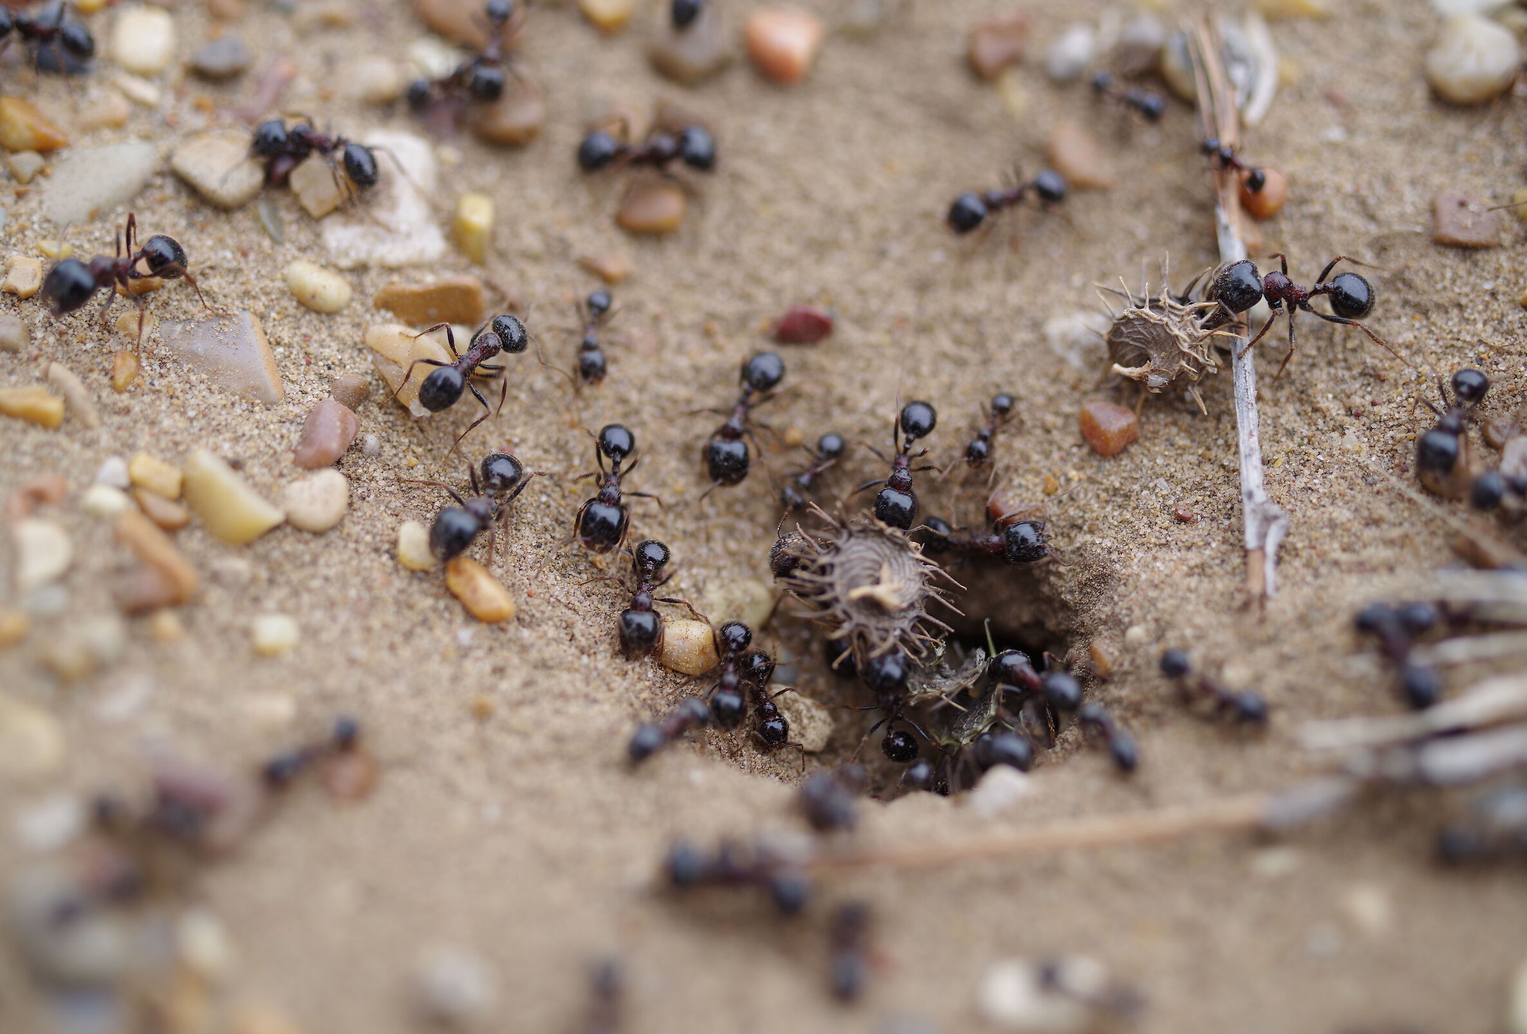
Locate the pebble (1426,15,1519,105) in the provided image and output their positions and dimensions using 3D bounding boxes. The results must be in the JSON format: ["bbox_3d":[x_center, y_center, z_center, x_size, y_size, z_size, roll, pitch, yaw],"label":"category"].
[{"bbox_3d":[0.050,-0.032,0.151,0.006,0.005,0.006,0,48,0],"label":"pebble"}]

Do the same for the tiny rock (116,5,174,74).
[{"bbox_3d":[-0.043,-0.033,0.150,0.004,0.004,0.005,0,48,0],"label":"tiny rock"}]

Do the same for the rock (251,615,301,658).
[{"bbox_3d":[-0.028,0.007,0.125,0.003,0.001,0.002,0,48,0],"label":"rock"}]

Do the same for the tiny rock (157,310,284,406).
[{"bbox_3d":[-0.032,-0.009,0.126,0.006,0.003,0.008,-10,44,-11],"label":"tiny rock"}]

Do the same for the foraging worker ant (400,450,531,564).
[{"bbox_3d":[-0.018,-0.001,0.136,0.007,0.004,0.009,22,52,19],"label":"foraging worker ant"}]

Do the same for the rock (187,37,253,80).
[{"bbox_3d":[-0.037,-0.032,0.148,0.004,0.003,0.003,0,43,0],"label":"rock"}]

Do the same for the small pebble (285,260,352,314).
[{"bbox_3d":[-0.030,-0.016,0.147,0.004,0.002,0.003,25,53,21],"label":"small pebble"}]

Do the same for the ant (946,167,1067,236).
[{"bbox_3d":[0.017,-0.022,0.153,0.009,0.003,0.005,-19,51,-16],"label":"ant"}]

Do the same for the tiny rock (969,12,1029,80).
[{"bbox_3d":[0.018,-0.036,0.163,0.004,0.003,0.004,0,48,0],"label":"tiny rock"}]

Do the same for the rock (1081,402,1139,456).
[{"bbox_3d":[0.023,-0.006,0.145,0.004,0.002,0.003,0,48,0],"label":"rock"}]

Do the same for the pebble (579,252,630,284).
[{"bbox_3d":[-0.010,-0.016,0.140,0.003,0.001,0.002,8,49,8],"label":"pebble"}]

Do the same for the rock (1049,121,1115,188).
[{"bbox_3d":[0.021,-0.024,0.143,0.003,0.002,0.005,-32,54,-26],"label":"rock"}]

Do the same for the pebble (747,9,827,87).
[{"bbox_3d":[0.002,-0.033,0.151,0.005,0.004,0.005,0,43,0],"label":"pebble"}]

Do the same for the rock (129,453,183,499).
[{"bbox_3d":[-0.037,-0.002,0.131,0.003,0.002,0.002,20,51,17],"label":"rock"}]

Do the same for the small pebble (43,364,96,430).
[{"bbox_3d":[-0.043,-0.008,0.134,0.002,0.001,0.004,-17,50,-15],"label":"small pebble"}]

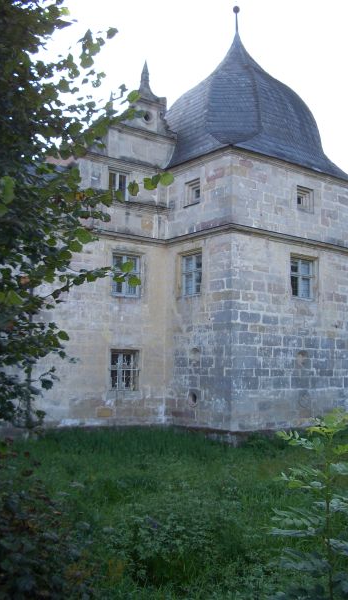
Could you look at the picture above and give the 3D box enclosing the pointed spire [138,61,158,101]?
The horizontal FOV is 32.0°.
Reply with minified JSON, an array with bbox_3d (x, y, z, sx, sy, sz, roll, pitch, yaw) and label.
[{"bbox_3d":[-0.847,-6.883,19.026,0.600,1.264,0.500,6,-8,-38],"label":"pointed spire"}]

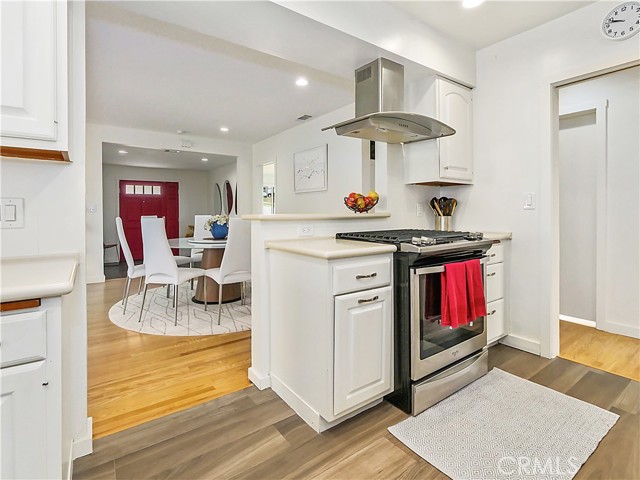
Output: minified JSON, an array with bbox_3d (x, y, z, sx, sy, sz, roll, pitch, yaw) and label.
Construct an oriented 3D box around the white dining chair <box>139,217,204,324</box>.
[{"bbox_3d":[-1.505,0.283,3.021,0.440,1.000,0.530,1,4,16],"label":"white dining chair"}]

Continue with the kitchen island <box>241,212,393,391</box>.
[{"bbox_3d":[0.031,0.337,2.204,1.160,1.067,0.310,-3,5,-36],"label":"kitchen island"}]

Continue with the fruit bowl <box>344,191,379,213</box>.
[{"bbox_3d":[0.347,-0.317,2.468,0.281,0.184,0.265,0,4,0],"label":"fruit bowl"}]

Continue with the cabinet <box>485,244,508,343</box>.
[{"bbox_3d":[1.125,0.407,2.458,0.540,0.875,0.580,-3,5,-36],"label":"cabinet"}]

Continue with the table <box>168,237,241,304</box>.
[{"bbox_3d":[-1.297,0.347,3.740,1.360,0.740,1.360,0,4,0],"label":"table"}]

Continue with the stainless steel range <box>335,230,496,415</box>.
[{"bbox_3d":[0.622,0.422,2.038,0.770,0.930,0.700,-3,5,-36],"label":"stainless steel range"}]

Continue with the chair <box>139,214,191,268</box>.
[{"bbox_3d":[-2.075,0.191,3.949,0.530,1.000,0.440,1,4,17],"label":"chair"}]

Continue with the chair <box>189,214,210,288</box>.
[{"bbox_3d":[-1.703,0.152,4.447,0.459,1.040,0.571,-2,4,-33],"label":"chair"}]

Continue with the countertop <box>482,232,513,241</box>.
[{"bbox_3d":[1.133,-0.049,2.448,0.550,0.042,0.610,-3,5,-36],"label":"countertop"}]

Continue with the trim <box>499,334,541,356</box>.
[{"bbox_3d":[1.620,0.840,2.409,0.016,0.097,0.316,-3,5,-36],"label":"trim"}]

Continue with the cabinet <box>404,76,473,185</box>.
[{"bbox_3d":[1.076,-0.913,2.657,0.561,0.816,0.311,-3,5,-36],"label":"cabinet"}]

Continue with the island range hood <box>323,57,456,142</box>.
[{"bbox_3d":[0.512,-1.015,2.091,0.806,0.510,0.530,-3,5,-36],"label":"island range hood"}]

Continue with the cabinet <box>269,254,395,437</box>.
[{"bbox_3d":[0.056,0.490,1.790,0.490,0.933,0.622,-3,5,-36],"label":"cabinet"}]

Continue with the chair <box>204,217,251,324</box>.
[{"bbox_3d":[-0.926,0.288,3.172,0.459,1.040,0.571,-2,4,-33],"label":"chair"}]

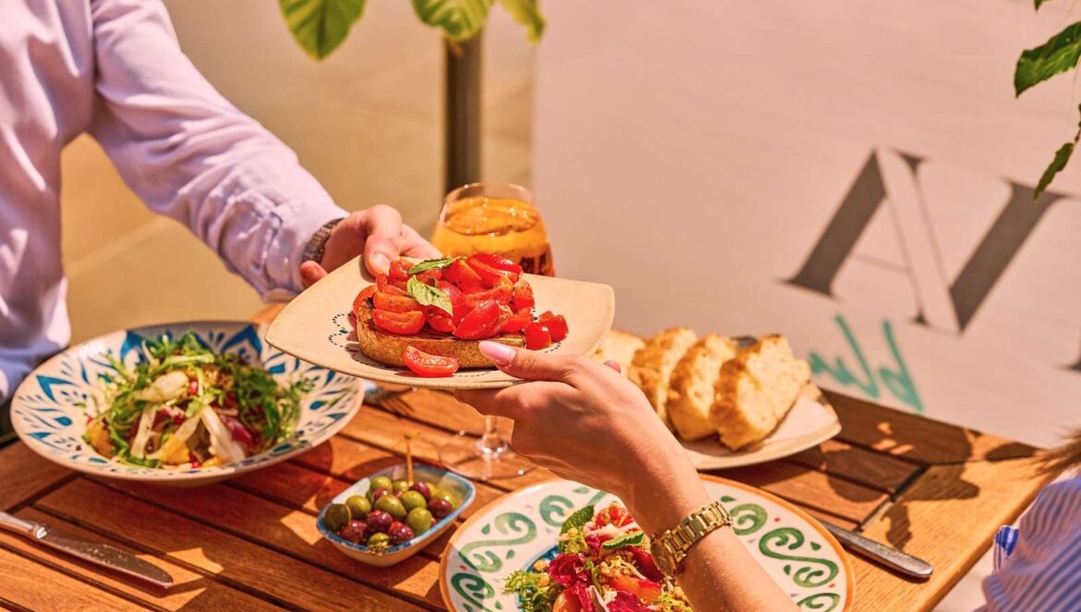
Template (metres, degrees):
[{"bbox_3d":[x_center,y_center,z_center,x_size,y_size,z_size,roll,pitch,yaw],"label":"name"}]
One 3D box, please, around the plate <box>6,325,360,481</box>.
[{"bbox_3d":[-0.278,0.090,1.676,0.275,0.047,0.275,0,24,0],"label":"plate"}]

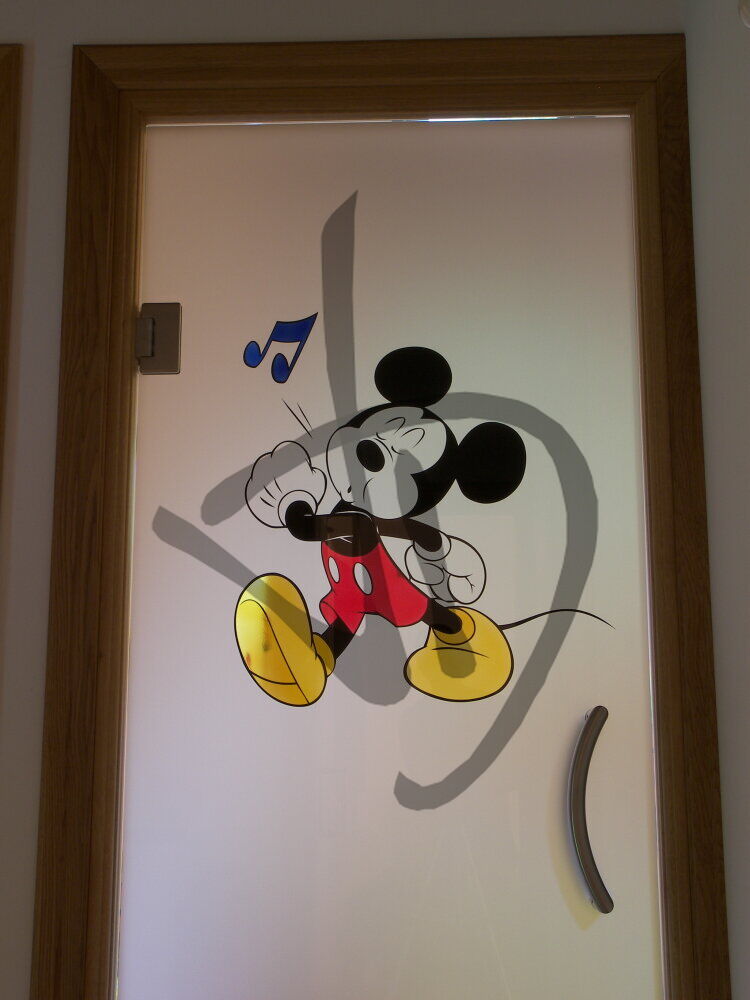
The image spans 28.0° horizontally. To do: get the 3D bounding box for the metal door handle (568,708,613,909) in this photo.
[{"bbox_3d":[0.259,0.374,1.824,0.051,0.245,0.060,0,-12,2],"label":"metal door handle"}]

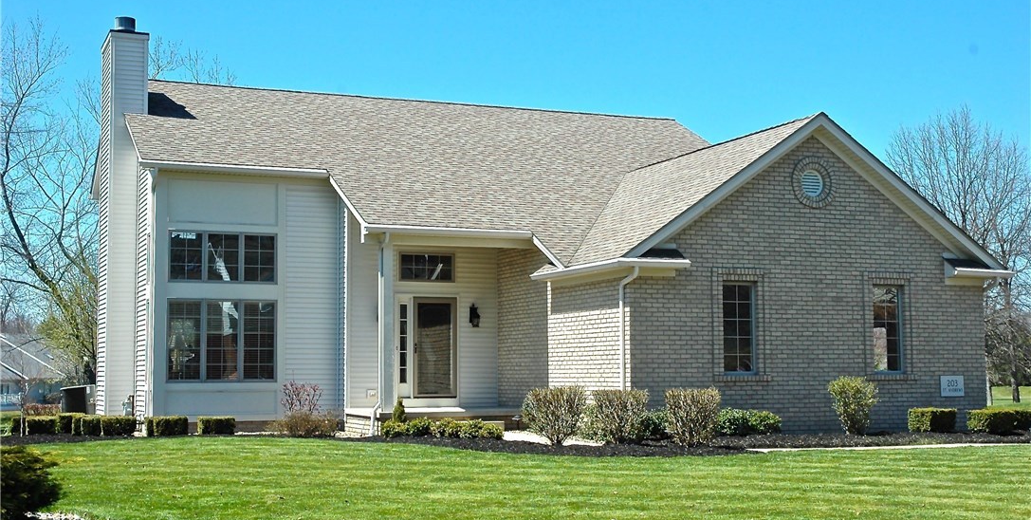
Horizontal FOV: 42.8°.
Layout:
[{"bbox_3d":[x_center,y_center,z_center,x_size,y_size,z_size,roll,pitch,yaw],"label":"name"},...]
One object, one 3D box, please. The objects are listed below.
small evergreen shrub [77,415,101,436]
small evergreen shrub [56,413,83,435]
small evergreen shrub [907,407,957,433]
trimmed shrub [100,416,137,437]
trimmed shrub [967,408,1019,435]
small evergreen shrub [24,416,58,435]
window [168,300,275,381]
[{"bbox_3d":[-7.995,3.104,24.698,0.359,0.365,0.480,2,-5,-23],"label":"small evergreen shrub"},{"bbox_3d":[-8.647,3.177,25.575,0.445,0.377,0.500,2,-5,-23],"label":"small evergreen shrub"},{"bbox_3d":[7.407,2.844,23.376,0.593,0.406,0.560,2,-5,-23],"label":"small evergreen shrub"},{"bbox_3d":[-7.462,3.110,24.717,0.612,0.348,0.550,2,-5,-23],"label":"trimmed shrub"},{"bbox_3d":[8.283,2.791,22.842,0.596,0.419,0.600,2,-5,-23],"label":"trimmed shrub"},{"bbox_3d":[-9.229,3.193,25.551,0.589,0.334,0.550,2,-5,-23],"label":"small evergreen shrub"},{"bbox_3d":[-5.685,1.571,25.550,2.110,1.610,0.120,2,-5,-23],"label":"window"}]

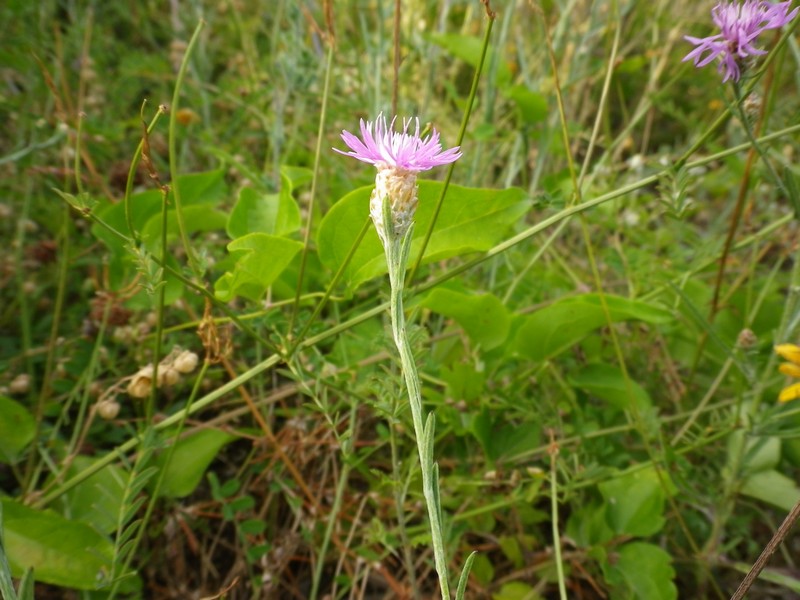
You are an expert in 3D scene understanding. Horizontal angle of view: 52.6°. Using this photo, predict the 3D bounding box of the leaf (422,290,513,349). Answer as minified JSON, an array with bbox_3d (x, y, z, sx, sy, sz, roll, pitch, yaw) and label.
[{"bbox_3d":[0.035,0.010,0.430,0.048,0.013,0.036,21,47,0],"label":"leaf"}]

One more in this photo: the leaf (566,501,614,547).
[{"bbox_3d":[0.118,0.138,0.500,0.028,0.009,0.031,-18,58,0],"label":"leaf"}]

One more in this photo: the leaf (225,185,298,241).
[{"bbox_3d":[-0.073,-0.046,0.430,0.040,0.014,0.042,0,39,0],"label":"leaf"}]

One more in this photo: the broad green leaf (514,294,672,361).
[{"bbox_3d":[0.108,0.015,0.450,0.088,0.018,0.045,-5,41,-9],"label":"broad green leaf"}]

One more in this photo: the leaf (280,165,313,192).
[{"bbox_3d":[-0.058,-0.068,0.450,0.019,0.008,0.018,16,37,-19],"label":"leaf"}]

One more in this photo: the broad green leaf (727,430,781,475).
[{"bbox_3d":[0.205,0.089,0.470,0.030,0.008,0.028,-13,39,-25],"label":"broad green leaf"}]

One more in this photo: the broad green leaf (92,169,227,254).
[{"bbox_3d":[-0.136,-0.050,0.460,0.079,0.016,0.046,-26,57,-9],"label":"broad green leaf"}]

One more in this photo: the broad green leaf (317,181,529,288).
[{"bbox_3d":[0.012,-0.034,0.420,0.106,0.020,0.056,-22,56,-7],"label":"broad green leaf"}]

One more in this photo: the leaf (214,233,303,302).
[{"bbox_3d":[-0.070,-0.016,0.400,0.043,0.014,0.040,-6,48,12],"label":"leaf"}]

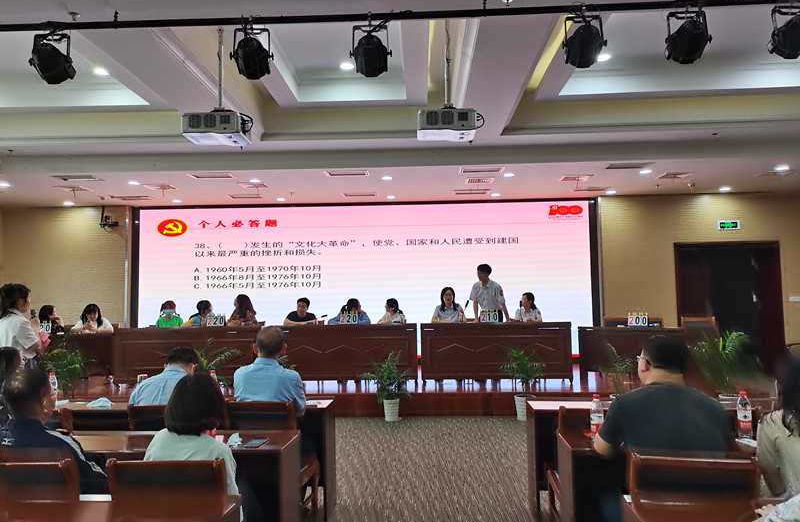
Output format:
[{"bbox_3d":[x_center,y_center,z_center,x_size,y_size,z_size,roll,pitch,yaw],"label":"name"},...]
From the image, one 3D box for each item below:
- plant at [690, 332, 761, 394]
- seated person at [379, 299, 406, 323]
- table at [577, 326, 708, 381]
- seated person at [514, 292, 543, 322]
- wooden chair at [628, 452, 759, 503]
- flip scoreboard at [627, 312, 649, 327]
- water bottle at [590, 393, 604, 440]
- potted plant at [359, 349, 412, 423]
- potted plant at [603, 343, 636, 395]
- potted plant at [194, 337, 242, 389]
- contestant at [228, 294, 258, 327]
[{"bbox_3d":[3.856,1.373,7.098,0.820,1.060,0.780,-1,-4,2],"label":"plant"},{"bbox_3d":[-0.110,1.135,8.807,0.500,1.190,0.750,-4,-4,37],"label":"seated person"},{"bbox_3d":[3.092,1.232,7.714,1.445,0.747,0.465,-1,-4,3],"label":"table"},{"bbox_3d":[1.940,1.111,9.027,0.440,1.276,0.680,-2,-4,16],"label":"seated person"},{"bbox_3d":[1.118,1.183,2.424,0.450,0.880,0.500,-1,-4,8],"label":"wooden chair"},{"bbox_3d":[3.075,0.760,7.717,0.257,0.198,0.119,-1,-4,3],"label":"flip scoreboard"},{"bbox_3d":[1.003,0.788,3.063,0.066,0.230,0.066,-1,-3,2],"label":"water bottle"},{"bbox_3d":[-0.167,1.494,7.239,0.614,0.861,0.574,-1,-4,3],"label":"potted plant"},{"bbox_3d":[2.583,1.408,7.040,0.450,0.920,0.450,-1,-3,2],"label":"potted plant"},{"bbox_3d":[-2.303,1.456,7.365,0.693,1.010,0.653,-1,-4,3],"label":"potted plant"},{"bbox_3d":[-2.301,1.115,8.778,0.475,1.257,0.614,-3,-5,33],"label":"contestant"}]

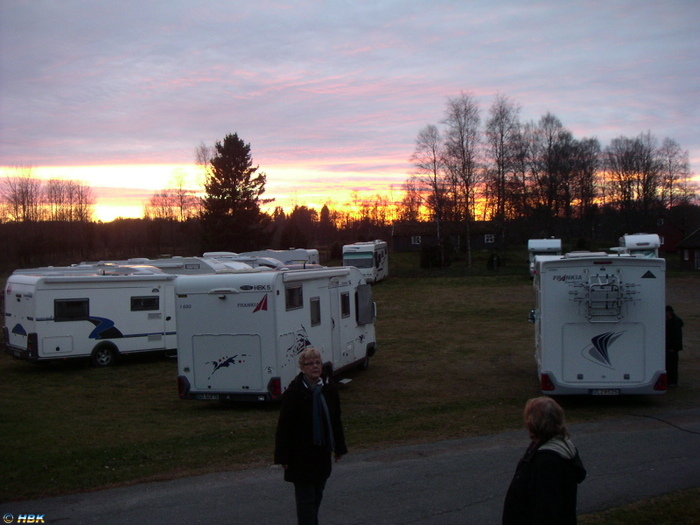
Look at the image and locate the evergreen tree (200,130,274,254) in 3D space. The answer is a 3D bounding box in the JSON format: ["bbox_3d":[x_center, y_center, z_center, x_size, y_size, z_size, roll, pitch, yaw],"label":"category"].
[{"bbox_3d":[-11.800,-6.600,80.000,7.300,13.900,7.300,-1,2,0],"label":"evergreen tree"}]

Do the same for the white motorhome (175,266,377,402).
[{"bbox_3d":[-1.470,1.640,19.300,2.300,2.930,7.000,-1,2,19],"label":"white motorhome"}]

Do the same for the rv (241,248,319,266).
[{"bbox_3d":[-5.600,0.570,53.000,6.500,2.750,2.300,-1,2,14],"label":"rv"}]

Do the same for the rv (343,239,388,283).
[{"bbox_3d":[1.280,-0.050,57.400,2.300,2.850,6.800,-1,2,11],"label":"rv"}]

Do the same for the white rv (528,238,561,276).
[{"bbox_3d":[14.700,-0.280,57.500,2.300,2.970,6.500,-1,2,14],"label":"white rv"}]

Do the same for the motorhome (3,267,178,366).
[{"bbox_3d":[-7.400,1.760,25.200,6.800,2.780,2.300,-3,2,-44],"label":"motorhome"}]

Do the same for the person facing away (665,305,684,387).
[{"bbox_3d":[6.830,1.750,16.300,0.420,1.740,0.520,-2,2,-6],"label":"person facing away"}]

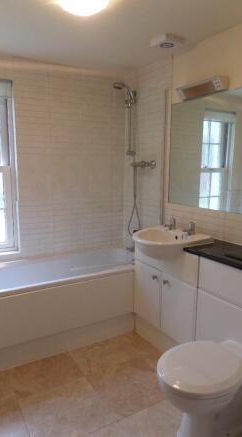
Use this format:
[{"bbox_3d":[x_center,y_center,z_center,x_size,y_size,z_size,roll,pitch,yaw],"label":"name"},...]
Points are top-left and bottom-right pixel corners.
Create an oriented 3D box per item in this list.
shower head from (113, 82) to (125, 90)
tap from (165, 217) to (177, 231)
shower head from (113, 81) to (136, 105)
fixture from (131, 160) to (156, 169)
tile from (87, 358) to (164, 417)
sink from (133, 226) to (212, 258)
[{"bbox_3d":[-0.009,-1.141,2.617,0.095,0.055,0.090,-5,11,-30],"label":"shower head"},{"bbox_3d":[0.378,0.039,2.291,0.115,0.100,0.050,-5,11,-30],"label":"tap"},{"bbox_3d":[0.032,-1.095,2.646,0.190,0.195,0.085,-5,11,-30],"label":"shower head"},{"bbox_3d":[0.198,-0.463,2.613,0.080,0.060,0.320,-5,11,-30],"label":"fixture"},{"bbox_3d":[0.080,1.019,1.862,0.420,0.010,0.400,-5,11,-30],"label":"tile"},{"bbox_3d":[0.314,0.194,2.164,0.510,0.175,0.520,-5,11,-30],"label":"sink"}]

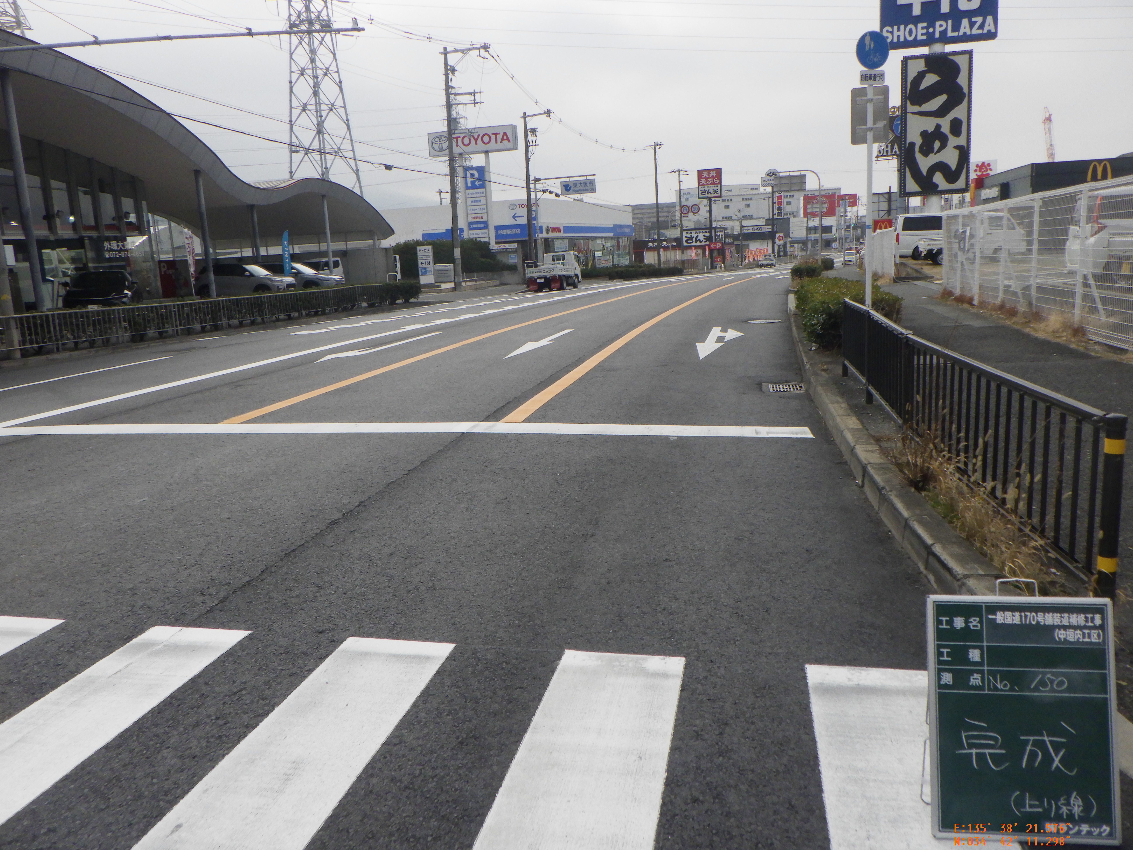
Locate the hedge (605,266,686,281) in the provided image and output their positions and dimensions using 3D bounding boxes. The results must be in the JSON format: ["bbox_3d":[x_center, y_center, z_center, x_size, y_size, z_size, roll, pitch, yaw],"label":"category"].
[{"bbox_3d":[5.396,-10.394,62.225,1.200,0.750,10.533,3,12,29],"label":"hedge"}]

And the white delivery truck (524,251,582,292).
[{"bbox_3d":[-0.622,-8.178,48.229,1.720,2.000,4.700,1,11,17],"label":"white delivery truck"}]

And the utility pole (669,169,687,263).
[{"bbox_3d":[12.608,-22.693,101.145,1.950,10.773,0.500,3,12,28],"label":"utility pole"}]

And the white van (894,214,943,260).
[{"bbox_3d":[16.345,-7.962,38.282,4.760,1.910,1.720,0,11,14],"label":"white van"}]

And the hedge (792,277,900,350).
[{"bbox_3d":[4.486,-2.014,15.439,1.200,0.680,8.400,0,11,13],"label":"hedge"}]

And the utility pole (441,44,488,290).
[{"bbox_3d":[-5.041,-13.341,47.849,3.000,12.372,0.600,3,12,26],"label":"utility pole"}]

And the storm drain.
[{"bbox_3d":[2.346,-0.386,9.935,0.460,0.050,0.550,0,11,12],"label":"storm drain"}]

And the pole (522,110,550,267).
[{"bbox_3d":[-1.836,-16.002,64.276,2.900,11.538,0.600,6,13,38],"label":"pole"}]

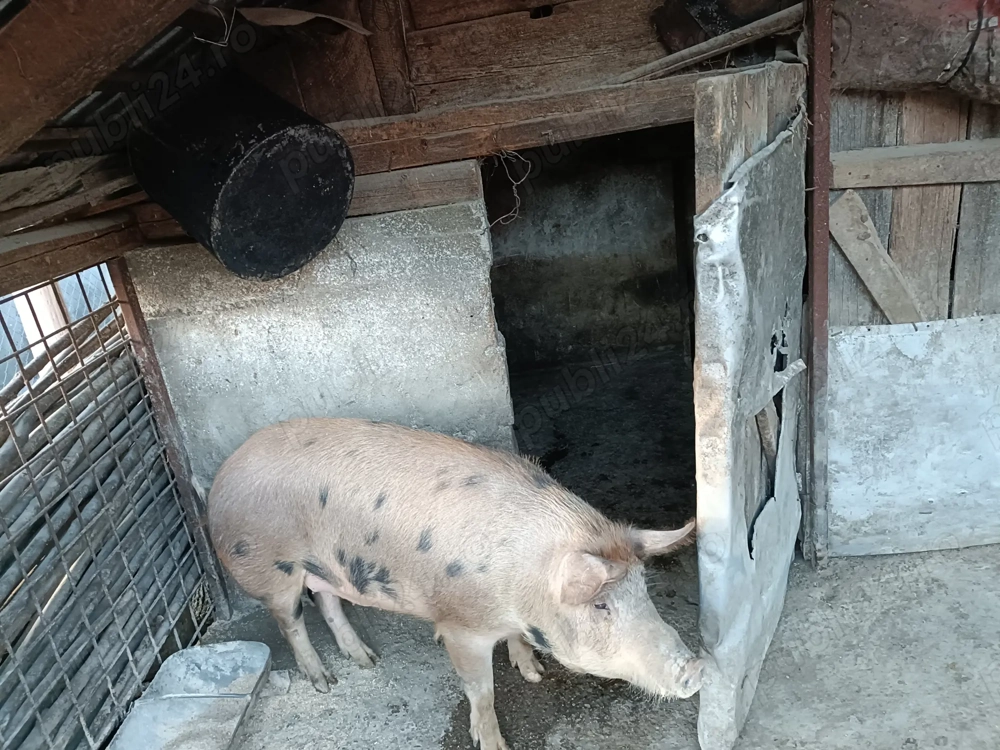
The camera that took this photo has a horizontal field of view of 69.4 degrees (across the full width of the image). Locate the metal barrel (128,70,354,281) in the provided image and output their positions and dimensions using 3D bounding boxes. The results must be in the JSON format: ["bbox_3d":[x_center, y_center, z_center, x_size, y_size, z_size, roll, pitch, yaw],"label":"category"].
[{"bbox_3d":[-0.552,-0.442,1.581,0.303,0.354,0.354,39,19,23],"label":"metal barrel"}]

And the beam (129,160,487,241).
[{"bbox_3d":[-0.513,-0.467,1.942,0.950,0.107,0.118,-7,20,2],"label":"beam"}]

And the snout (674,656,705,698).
[{"bbox_3d":[0.374,0.597,1.425,0.077,0.070,0.040,-24,38,-37],"label":"snout"}]

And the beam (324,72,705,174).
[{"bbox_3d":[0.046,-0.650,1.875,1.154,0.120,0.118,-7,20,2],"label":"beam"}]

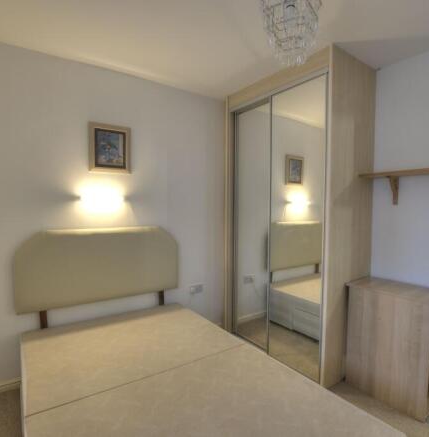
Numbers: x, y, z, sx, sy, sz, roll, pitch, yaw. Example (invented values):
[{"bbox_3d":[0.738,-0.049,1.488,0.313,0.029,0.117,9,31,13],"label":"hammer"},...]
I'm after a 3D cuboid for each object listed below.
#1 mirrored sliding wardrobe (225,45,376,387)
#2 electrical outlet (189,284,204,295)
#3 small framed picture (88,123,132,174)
[{"bbox_3d":[0.686,0.002,2.538,0.588,2.361,1.226,-2,4,-34],"label":"mirrored sliding wardrobe"},{"bbox_3d":[-0.171,0.708,2.727,0.146,0.082,0.012,-2,4,-34],"label":"electrical outlet"},{"bbox_3d":[-0.831,-0.560,2.194,0.327,0.376,0.025,-2,4,-34],"label":"small framed picture"}]

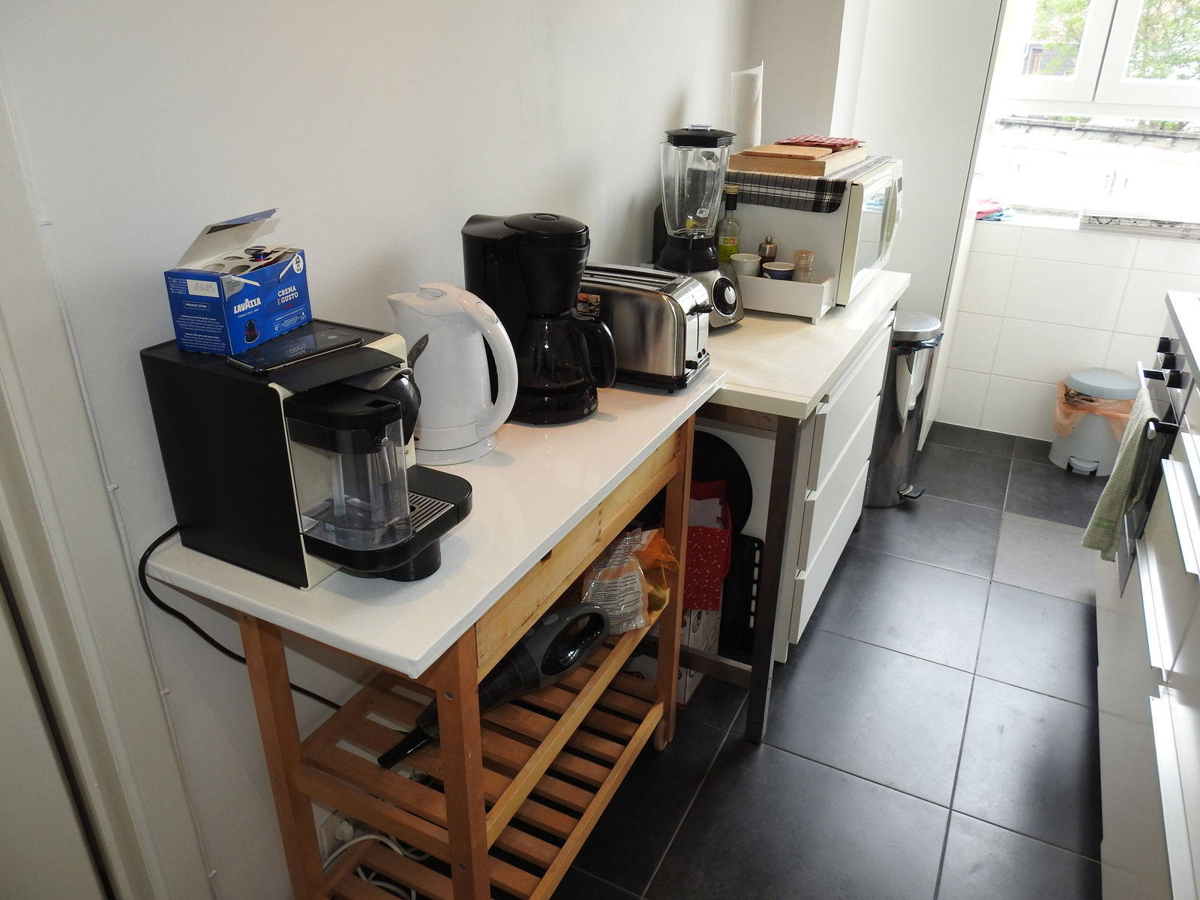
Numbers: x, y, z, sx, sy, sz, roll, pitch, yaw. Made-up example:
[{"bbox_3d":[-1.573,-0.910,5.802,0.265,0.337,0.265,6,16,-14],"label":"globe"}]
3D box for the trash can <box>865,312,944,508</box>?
[{"bbox_3d":[1.038,-0.148,3.007,0.330,0.672,0.295,16,29,30],"label":"trash can"}]

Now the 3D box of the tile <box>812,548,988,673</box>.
[{"bbox_3d":[0.884,0.452,2.501,0.500,0.010,0.500,12,28,25],"label":"tile"}]

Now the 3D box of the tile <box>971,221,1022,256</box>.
[{"bbox_3d":[1.612,-0.854,3.386,0.173,0.116,0.010,14,28,28],"label":"tile"}]

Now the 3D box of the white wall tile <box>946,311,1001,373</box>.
[{"bbox_3d":[1.609,-0.460,3.570,0.180,0.251,0.010,14,28,28],"label":"white wall tile"}]

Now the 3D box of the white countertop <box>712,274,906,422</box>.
[{"bbox_3d":[0.410,-0.356,2.203,0.600,0.034,1.210,12,28,25],"label":"white countertop"}]

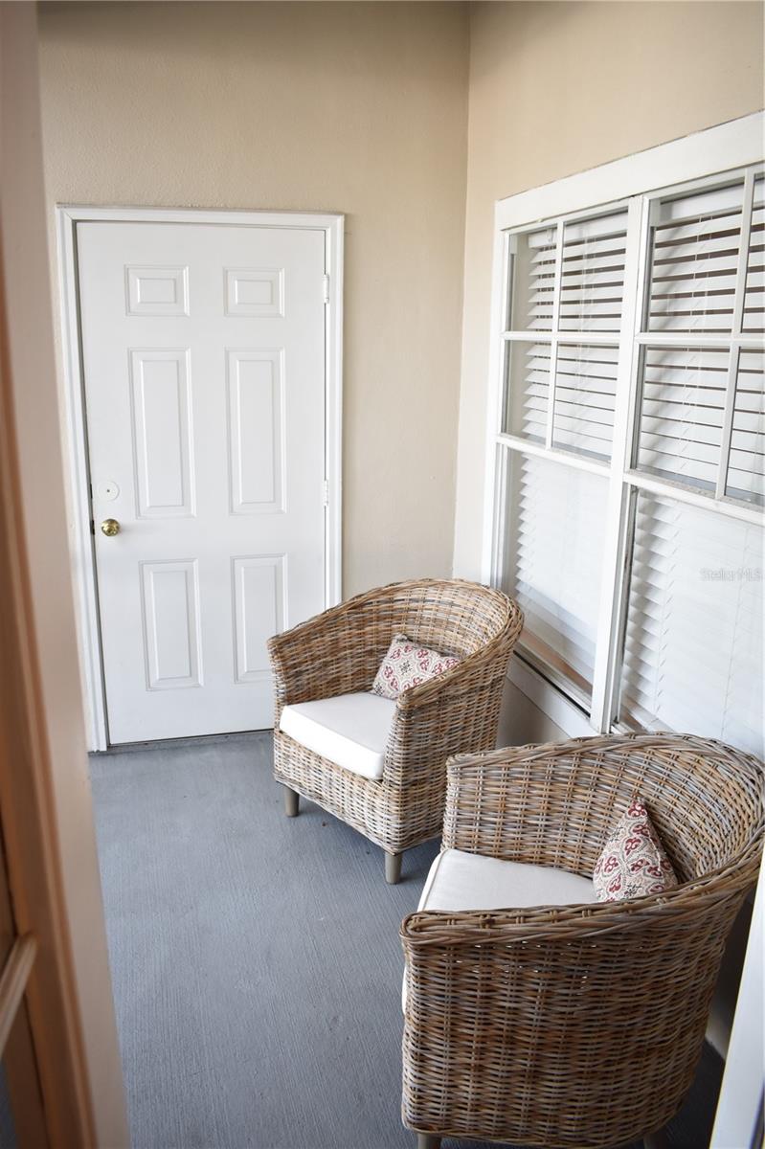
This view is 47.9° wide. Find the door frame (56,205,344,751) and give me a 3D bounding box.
[{"bbox_3d":[-0.684,-0.327,3.474,1.050,2.130,0.110,-3,15,-13],"label":"door frame"}]

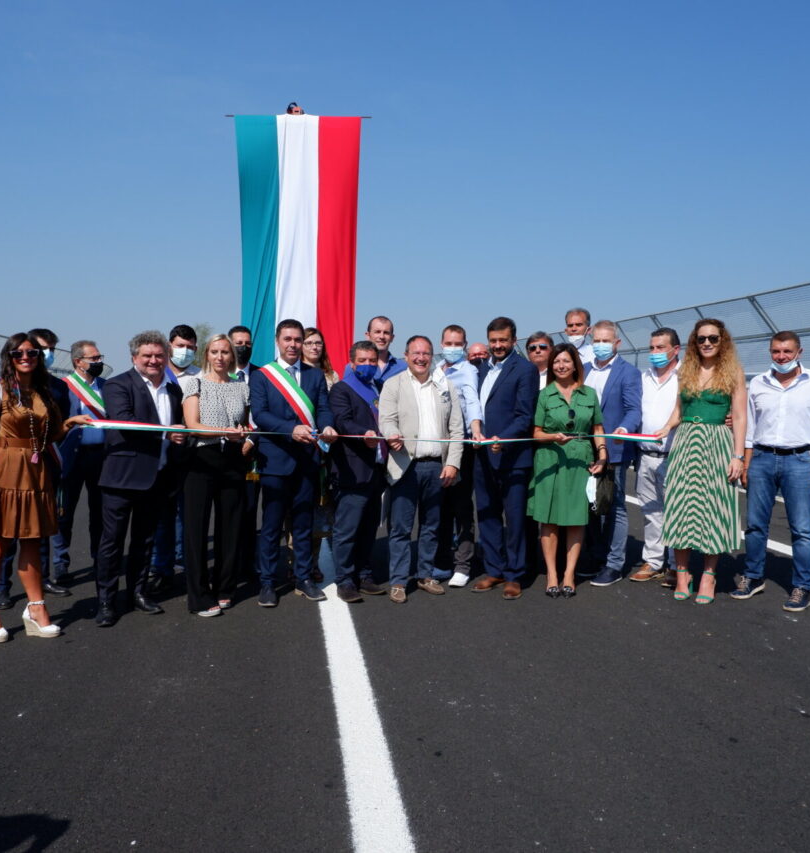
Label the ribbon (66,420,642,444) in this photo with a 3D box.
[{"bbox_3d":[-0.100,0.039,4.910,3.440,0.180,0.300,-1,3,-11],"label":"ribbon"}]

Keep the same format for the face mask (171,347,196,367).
[{"bbox_3d":[-1.510,-0.465,5.550,0.150,0.130,0.090,3,3,-20],"label":"face mask"}]

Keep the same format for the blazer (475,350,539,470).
[{"bbox_3d":[0.680,-0.094,5.403,0.510,0.800,0.370,2,4,37],"label":"blazer"}]

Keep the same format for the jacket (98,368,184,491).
[{"bbox_3d":[-1.650,0.019,5.100,0.520,0.760,0.370,-2,4,-40],"label":"jacket"}]

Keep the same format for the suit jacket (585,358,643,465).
[{"bbox_3d":[1.442,-0.107,5.850,0.530,0.760,0.340,2,3,30],"label":"suit jacket"}]

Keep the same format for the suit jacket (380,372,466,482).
[{"bbox_3d":[0.103,0.013,5.430,0.560,0.740,0.340,0,3,-5],"label":"suit jacket"}]

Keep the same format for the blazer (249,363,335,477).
[{"bbox_3d":[-0.730,-0.037,5.206,0.560,0.750,0.420,-1,3,-12],"label":"blazer"}]

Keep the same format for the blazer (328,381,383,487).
[{"bbox_3d":[-0.295,0.054,5.351,0.530,0.720,0.400,-1,4,-25],"label":"blazer"}]

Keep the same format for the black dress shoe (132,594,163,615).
[{"bbox_3d":[-1.590,1.068,5.053,0.300,0.120,0.110,3,4,42],"label":"black dress shoe"}]

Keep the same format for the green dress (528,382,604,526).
[{"bbox_3d":[1.071,0.192,5.420,0.480,0.940,0.340,1,3,5],"label":"green dress"}]

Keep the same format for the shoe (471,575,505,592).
[{"bbox_3d":[0.575,1.039,5.567,0.110,0.120,0.300,3,4,40],"label":"shoe"}]

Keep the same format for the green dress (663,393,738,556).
[{"bbox_3d":[1.934,0.294,5.350,0.470,1.080,0.400,2,3,30],"label":"green dress"}]

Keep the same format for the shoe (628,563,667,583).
[{"bbox_3d":[1.730,1.024,5.827,0.300,0.120,0.110,-2,4,-31],"label":"shoe"}]

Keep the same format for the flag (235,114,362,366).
[{"bbox_3d":[-2.120,-3.263,16.343,2.500,5.800,0.250,0,3,-4],"label":"flag"}]

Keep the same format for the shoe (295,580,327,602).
[{"bbox_3d":[-0.620,1.069,5.360,0.110,0.115,0.290,-1,4,-36],"label":"shoe"}]

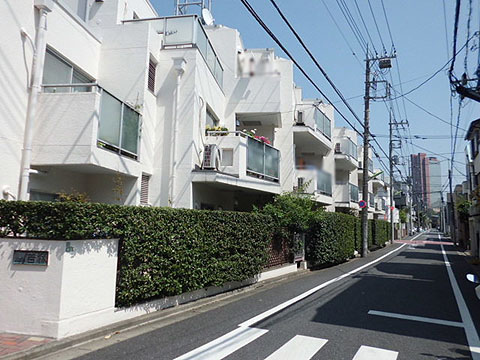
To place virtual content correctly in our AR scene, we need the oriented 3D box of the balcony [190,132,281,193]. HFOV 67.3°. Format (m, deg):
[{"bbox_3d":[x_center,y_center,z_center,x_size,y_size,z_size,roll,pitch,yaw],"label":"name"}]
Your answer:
[{"bbox_3d":[-0.167,-0.504,10.870,1.442,1.535,4.069,-3,-8,29],"label":"balcony"}]

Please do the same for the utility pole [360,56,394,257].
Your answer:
[{"bbox_3d":[6.977,-1.553,18.336,1.650,10.825,0.500,-3,-8,29],"label":"utility pole"}]

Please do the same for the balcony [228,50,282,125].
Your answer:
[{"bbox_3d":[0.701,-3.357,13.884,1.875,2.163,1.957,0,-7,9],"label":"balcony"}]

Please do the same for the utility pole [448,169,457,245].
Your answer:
[{"bbox_3d":[19.681,2.394,33.223,0.320,6.911,0.320,-3,-8,29],"label":"utility pole"}]

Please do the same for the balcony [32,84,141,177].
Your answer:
[{"bbox_3d":[-3.164,-0.939,7.789,1.257,1.535,1.957,0,-7,9],"label":"balcony"}]

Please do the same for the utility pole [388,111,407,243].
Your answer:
[{"bbox_3d":[13.288,-0.396,30.410,1.450,11.400,0.450,-3,-8,29],"label":"utility pole"}]

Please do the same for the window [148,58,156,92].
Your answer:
[{"bbox_3d":[-2.214,-2.615,9.096,0.103,0.958,0.494,0,-7,9],"label":"window"}]

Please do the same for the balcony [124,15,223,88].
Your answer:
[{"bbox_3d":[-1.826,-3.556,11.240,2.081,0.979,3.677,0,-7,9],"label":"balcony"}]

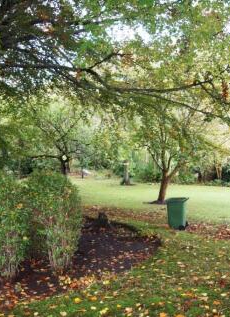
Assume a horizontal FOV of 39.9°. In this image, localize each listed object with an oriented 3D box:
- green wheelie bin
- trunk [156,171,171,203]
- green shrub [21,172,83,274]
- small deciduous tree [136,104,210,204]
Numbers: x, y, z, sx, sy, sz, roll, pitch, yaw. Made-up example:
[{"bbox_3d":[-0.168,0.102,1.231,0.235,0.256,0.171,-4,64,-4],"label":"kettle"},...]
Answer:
[{"bbox_3d":[2.098,1.863,10.650,0.680,1.070,0.560,-1,-2,26],"label":"green wheelie bin"},{"bbox_3d":[2.858,1.674,18.500,0.800,1.950,0.500,0,-2,0],"label":"trunk"},{"bbox_3d":[-1.143,1.134,5.800,1.050,1.820,1.050,0,-2,0],"label":"green shrub"},{"bbox_3d":[3.354,-0.233,18.500,4.200,5.700,3.900,0,-2,0],"label":"small deciduous tree"}]

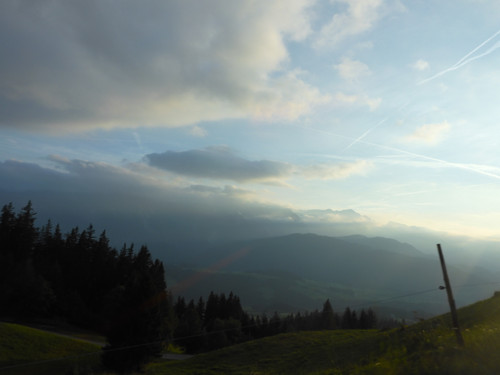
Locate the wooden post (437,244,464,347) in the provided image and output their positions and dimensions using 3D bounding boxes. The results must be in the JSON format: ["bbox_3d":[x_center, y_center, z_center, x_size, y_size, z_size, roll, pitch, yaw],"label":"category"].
[{"bbox_3d":[2.583,1.386,5.223,0.062,1.300,0.062,-13,-6,23],"label":"wooden post"}]

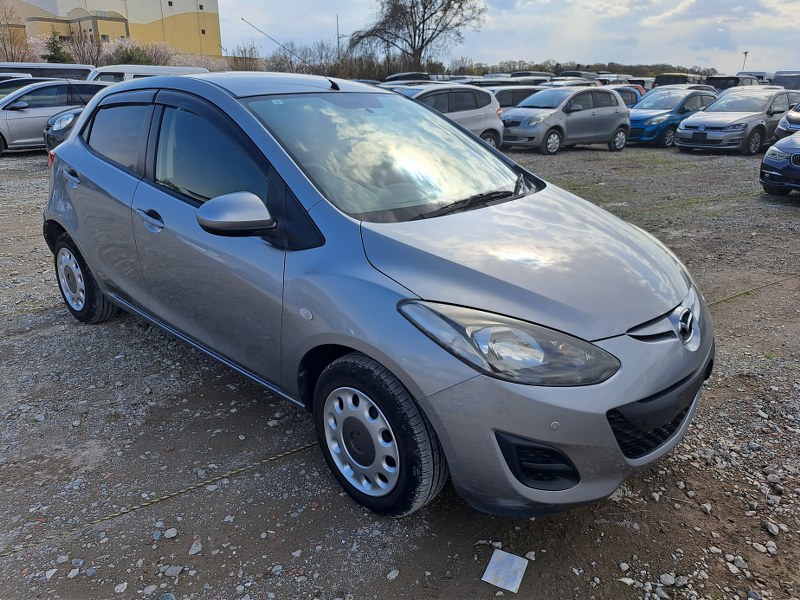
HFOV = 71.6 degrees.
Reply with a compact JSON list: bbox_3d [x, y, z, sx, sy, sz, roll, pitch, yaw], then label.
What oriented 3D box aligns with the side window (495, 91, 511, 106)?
[{"bbox_3d":[2.848,-5.654,15.563,0.820,0.450,0.070,-12,7,-31],"label":"side window"}]

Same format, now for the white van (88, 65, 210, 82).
[{"bbox_3d":[-8.743,-6.854,18.844,4.500,1.950,1.690,-15,26,-36],"label":"white van"}]

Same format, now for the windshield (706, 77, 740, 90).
[{"bbox_3d":[11.088,-7.442,19.042,1.080,0.430,0.120,19,27,39],"label":"windshield"}]

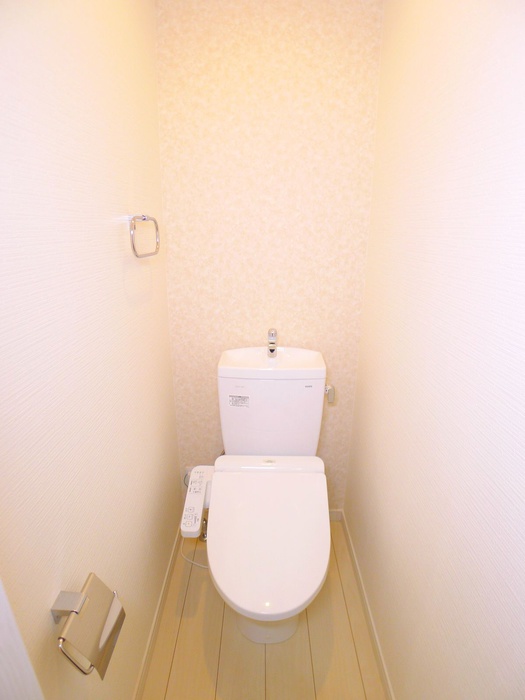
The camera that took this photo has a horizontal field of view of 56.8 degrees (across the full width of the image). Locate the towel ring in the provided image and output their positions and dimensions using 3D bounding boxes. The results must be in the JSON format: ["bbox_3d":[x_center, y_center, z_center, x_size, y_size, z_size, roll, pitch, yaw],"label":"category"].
[{"bbox_3d":[-0.333,-0.312,1.337,0.052,0.116,0.203,0,17,0],"label":"towel ring"}]

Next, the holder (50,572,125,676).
[{"bbox_3d":[-0.316,0.492,0.865,0.099,0.104,0.156,0,17,0],"label":"holder"}]

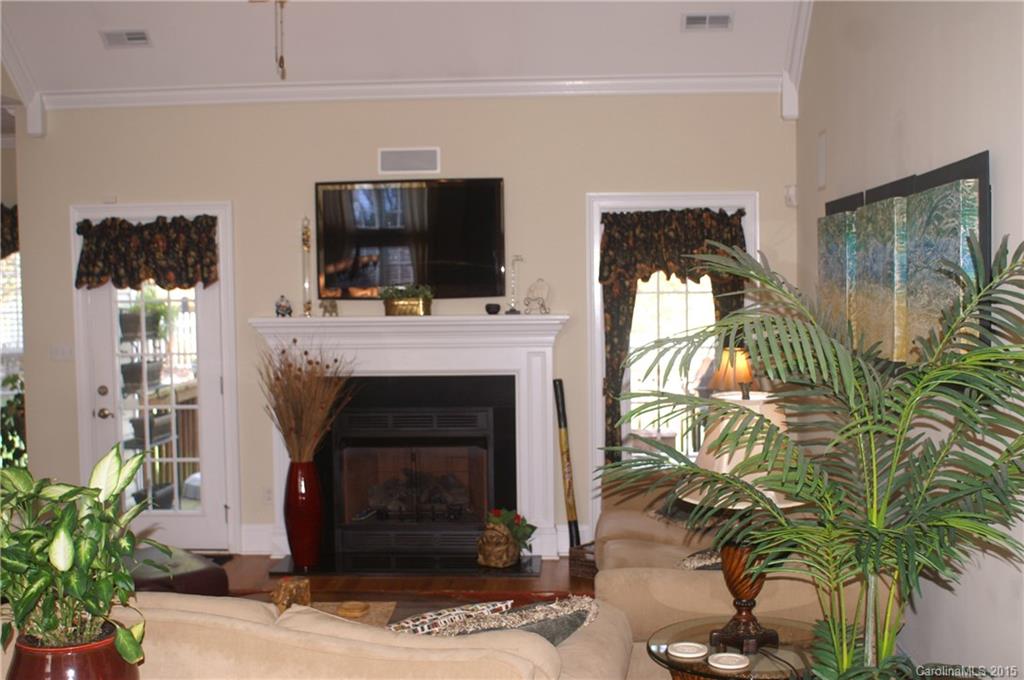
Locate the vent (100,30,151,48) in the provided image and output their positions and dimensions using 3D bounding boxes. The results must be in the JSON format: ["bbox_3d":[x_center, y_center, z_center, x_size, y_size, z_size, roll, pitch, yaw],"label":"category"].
[{"bbox_3d":[-2.204,-1.718,6.335,0.290,0.020,0.135,-1,-38,3],"label":"vent"}]

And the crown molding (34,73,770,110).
[{"bbox_3d":[-0.626,-1.466,6.552,4.400,0.100,0.080,-1,3,3],"label":"crown molding"}]

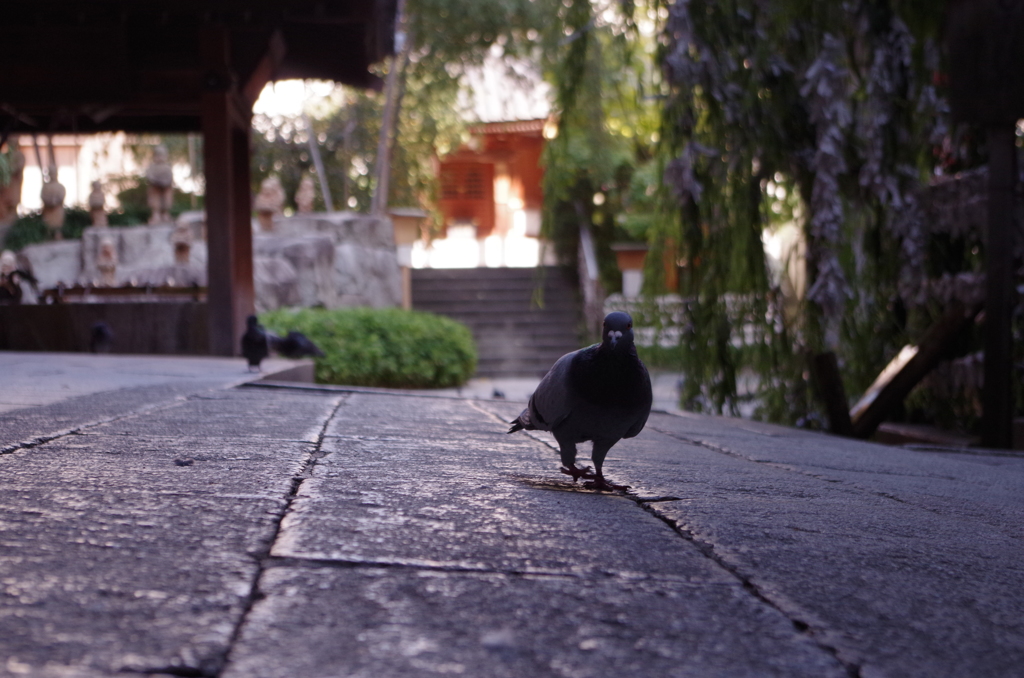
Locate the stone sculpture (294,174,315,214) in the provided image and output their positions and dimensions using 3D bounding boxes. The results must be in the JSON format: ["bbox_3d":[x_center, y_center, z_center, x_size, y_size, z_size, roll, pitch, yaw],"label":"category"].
[{"bbox_3d":[-2.218,-1.552,25.000,0.200,0.420,0.180,0,1,-5],"label":"stone sculpture"}]

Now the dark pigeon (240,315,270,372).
[{"bbox_3d":[-1.036,0.018,9.400,0.115,0.235,0.210,0,1,-6],"label":"dark pigeon"}]

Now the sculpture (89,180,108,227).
[{"bbox_3d":[-4.442,-1.456,25.000,0.185,0.470,0.170,0,1,-10],"label":"sculpture"}]

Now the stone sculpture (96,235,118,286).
[{"bbox_3d":[-4.171,-0.809,24.000,0.210,0.520,0.180,0,1,-10],"label":"stone sculpture"}]

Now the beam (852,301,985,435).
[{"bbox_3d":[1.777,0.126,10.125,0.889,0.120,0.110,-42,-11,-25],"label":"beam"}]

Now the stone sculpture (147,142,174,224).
[{"bbox_3d":[-3.776,-1.660,25.000,0.280,0.830,0.240,0,1,-9],"label":"stone sculpture"}]

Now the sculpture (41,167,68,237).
[{"bbox_3d":[-4.925,-1.477,25.000,0.260,0.770,0.230,0,1,-11],"label":"sculpture"}]

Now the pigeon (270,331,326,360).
[{"bbox_3d":[-0.953,0.026,10.200,0.270,0.150,0.110,0,1,6],"label":"pigeon"}]

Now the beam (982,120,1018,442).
[{"bbox_3d":[2.092,-0.221,10.000,0.115,1.400,0.115,0,1,9],"label":"beam"}]

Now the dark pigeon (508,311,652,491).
[{"bbox_3d":[0.085,0.075,2.850,0.110,0.215,0.260,-1,1,-27],"label":"dark pigeon"}]

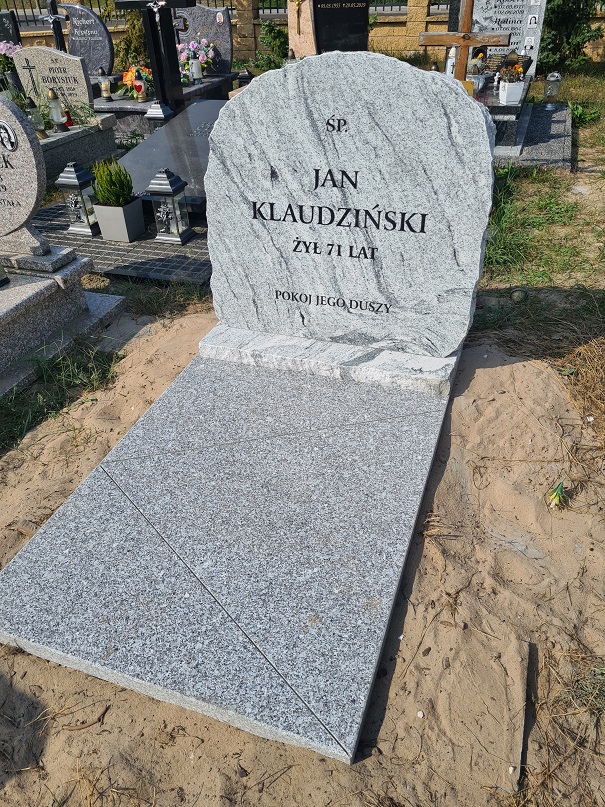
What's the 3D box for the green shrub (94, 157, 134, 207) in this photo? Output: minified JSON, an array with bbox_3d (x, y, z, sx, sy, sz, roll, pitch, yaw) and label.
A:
[{"bbox_3d":[-1.072,-1.262,3.434,0.216,0.234,0.211,10,37,19],"label":"green shrub"}]

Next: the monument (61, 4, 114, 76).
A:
[{"bbox_3d":[-2.452,-4.185,6.997,0.620,0.720,0.082,10,37,17],"label":"monument"}]

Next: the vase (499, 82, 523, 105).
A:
[{"bbox_3d":[1.594,-2.348,4.559,0.181,0.152,0.175,10,37,17],"label":"vase"}]

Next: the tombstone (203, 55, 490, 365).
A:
[{"bbox_3d":[0.122,-0.643,2.038,0.977,0.940,0.117,10,37,17],"label":"tombstone"}]

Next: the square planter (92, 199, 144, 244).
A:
[{"bbox_3d":[-1.062,-1.081,3.561,0.196,0.202,0.196,10,37,19],"label":"square planter"}]

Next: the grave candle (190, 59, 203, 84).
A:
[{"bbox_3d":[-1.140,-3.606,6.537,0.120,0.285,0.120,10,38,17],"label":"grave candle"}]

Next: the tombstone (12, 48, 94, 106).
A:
[{"bbox_3d":[-2.257,-2.969,5.505,0.725,0.474,0.076,10,37,17],"label":"tombstone"}]

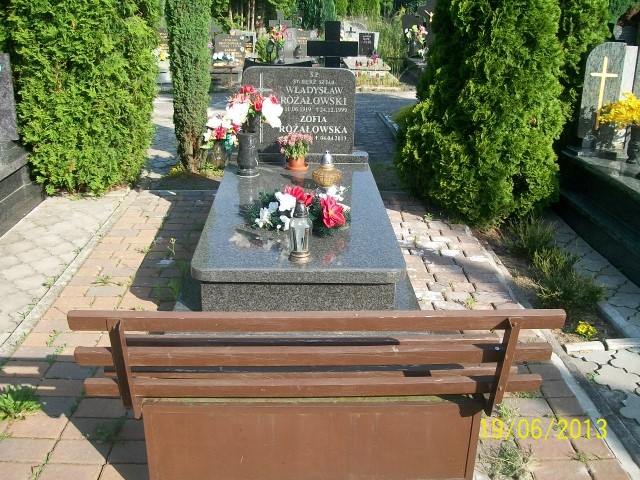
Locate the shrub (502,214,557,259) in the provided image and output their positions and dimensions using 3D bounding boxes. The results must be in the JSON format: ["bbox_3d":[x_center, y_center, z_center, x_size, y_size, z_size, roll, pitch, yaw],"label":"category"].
[{"bbox_3d":[1.241,-0.045,3.982,0.300,0.210,0.280,0,21,-2],"label":"shrub"}]

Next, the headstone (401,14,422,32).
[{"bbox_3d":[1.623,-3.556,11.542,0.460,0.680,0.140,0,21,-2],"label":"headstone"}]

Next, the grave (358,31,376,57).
[{"bbox_3d":[0.849,-3.497,11.969,0.300,0.430,0.100,0,21,-2],"label":"grave"}]

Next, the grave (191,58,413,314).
[{"bbox_3d":[-0.120,-0.424,3.903,1.050,0.930,2.180,0,21,-2],"label":"grave"}]

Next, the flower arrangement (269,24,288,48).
[{"bbox_3d":[-0.694,-3.392,11.105,0.340,0.390,0.300,0,21,-2],"label":"flower arrangement"}]

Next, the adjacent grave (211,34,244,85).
[{"bbox_3d":[-1.599,-3.084,11.195,0.760,0.660,1.700,0,21,-2],"label":"adjacent grave"}]

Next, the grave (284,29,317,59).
[{"bbox_3d":[-0.347,-3.483,11.831,0.650,0.530,0.200,0,21,-2],"label":"grave"}]

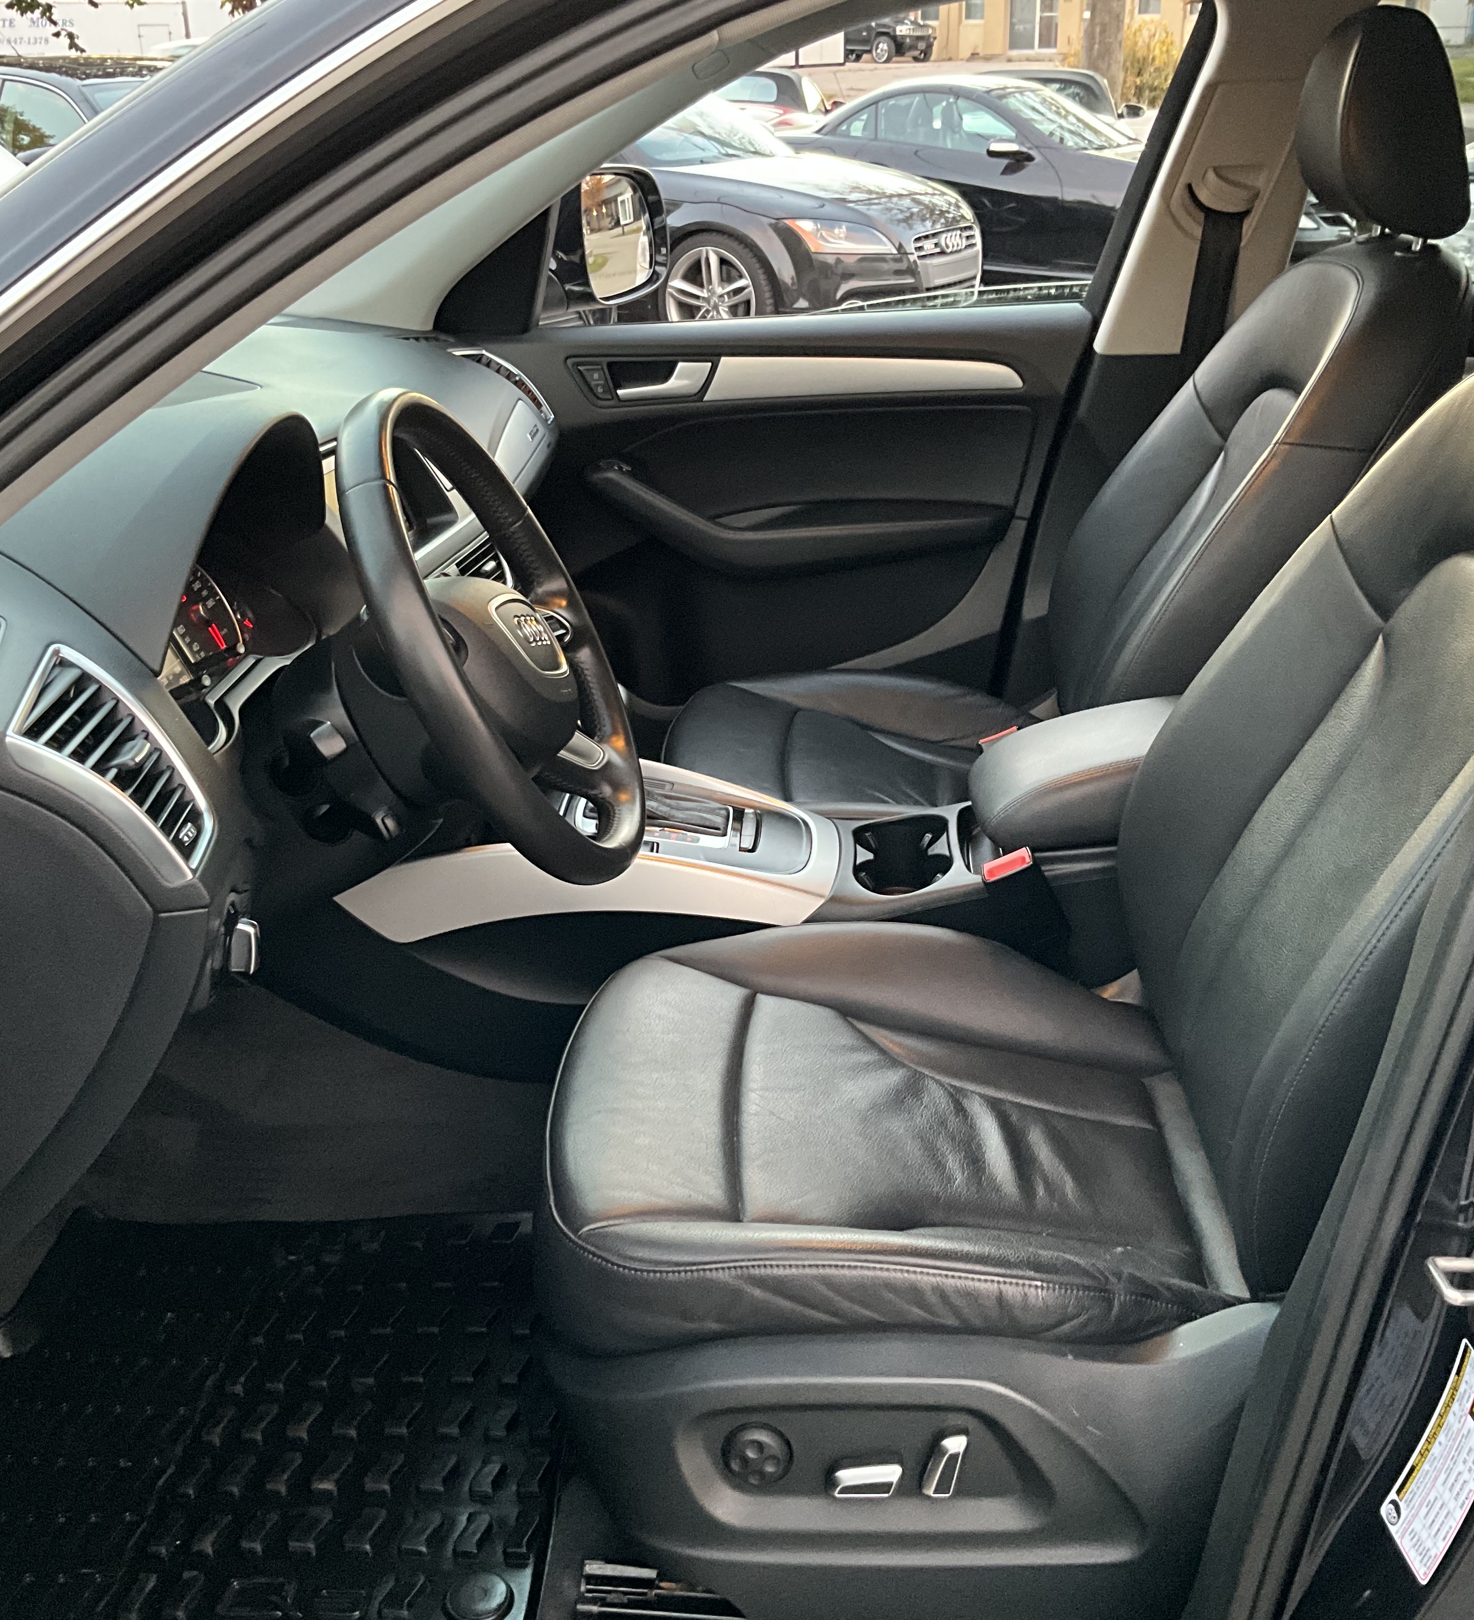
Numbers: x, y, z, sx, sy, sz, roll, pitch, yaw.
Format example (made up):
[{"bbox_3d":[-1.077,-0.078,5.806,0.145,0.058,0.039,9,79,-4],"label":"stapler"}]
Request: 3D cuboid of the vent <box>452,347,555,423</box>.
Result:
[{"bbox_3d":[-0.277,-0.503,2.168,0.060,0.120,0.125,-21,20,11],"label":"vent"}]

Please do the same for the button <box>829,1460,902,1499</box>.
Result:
[{"bbox_3d":[0.082,0.421,1.144,0.046,0.018,0.020,1,14,3],"label":"button"}]

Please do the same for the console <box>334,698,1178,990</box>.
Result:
[{"bbox_3d":[0.077,0.036,1.695,0.900,0.280,0.270,1,22,3],"label":"console"}]

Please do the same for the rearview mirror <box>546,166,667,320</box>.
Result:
[{"bbox_3d":[-0.171,-0.757,2.399,0.150,0.185,0.220,8,24,19],"label":"rearview mirror"}]

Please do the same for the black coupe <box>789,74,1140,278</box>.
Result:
[{"bbox_3d":[1.850,-4.246,12.203,4.200,1.310,1.800,14,26,30],"label":"black coupe"}]

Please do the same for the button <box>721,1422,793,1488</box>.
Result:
[{"bbox_3d":[0.012,0.408,1.143,0.043,0.043,0.016,1,14,3],"label":"button"}]

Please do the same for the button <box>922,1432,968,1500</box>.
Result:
[{"bbox_3d":[0.136,0.428,1.181,0.021,0.042,0.016,14,23,-2],"label":"button"}]

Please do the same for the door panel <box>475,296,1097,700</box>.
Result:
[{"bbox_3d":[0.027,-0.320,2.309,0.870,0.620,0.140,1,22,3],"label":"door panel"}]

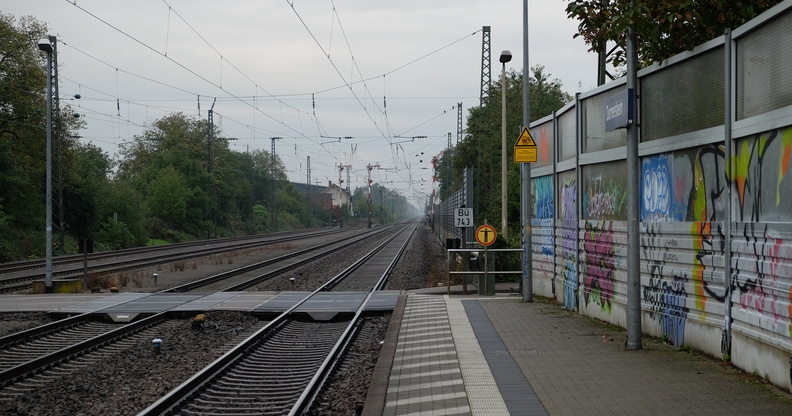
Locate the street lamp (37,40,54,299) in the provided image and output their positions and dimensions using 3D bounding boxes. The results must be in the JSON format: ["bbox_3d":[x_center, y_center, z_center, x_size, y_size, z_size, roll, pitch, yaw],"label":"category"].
[{"bbox_3d":[-9.163,-1.096,47.520,0.360,6.652,0.650,0,0,3],"label":"street lamp"}]

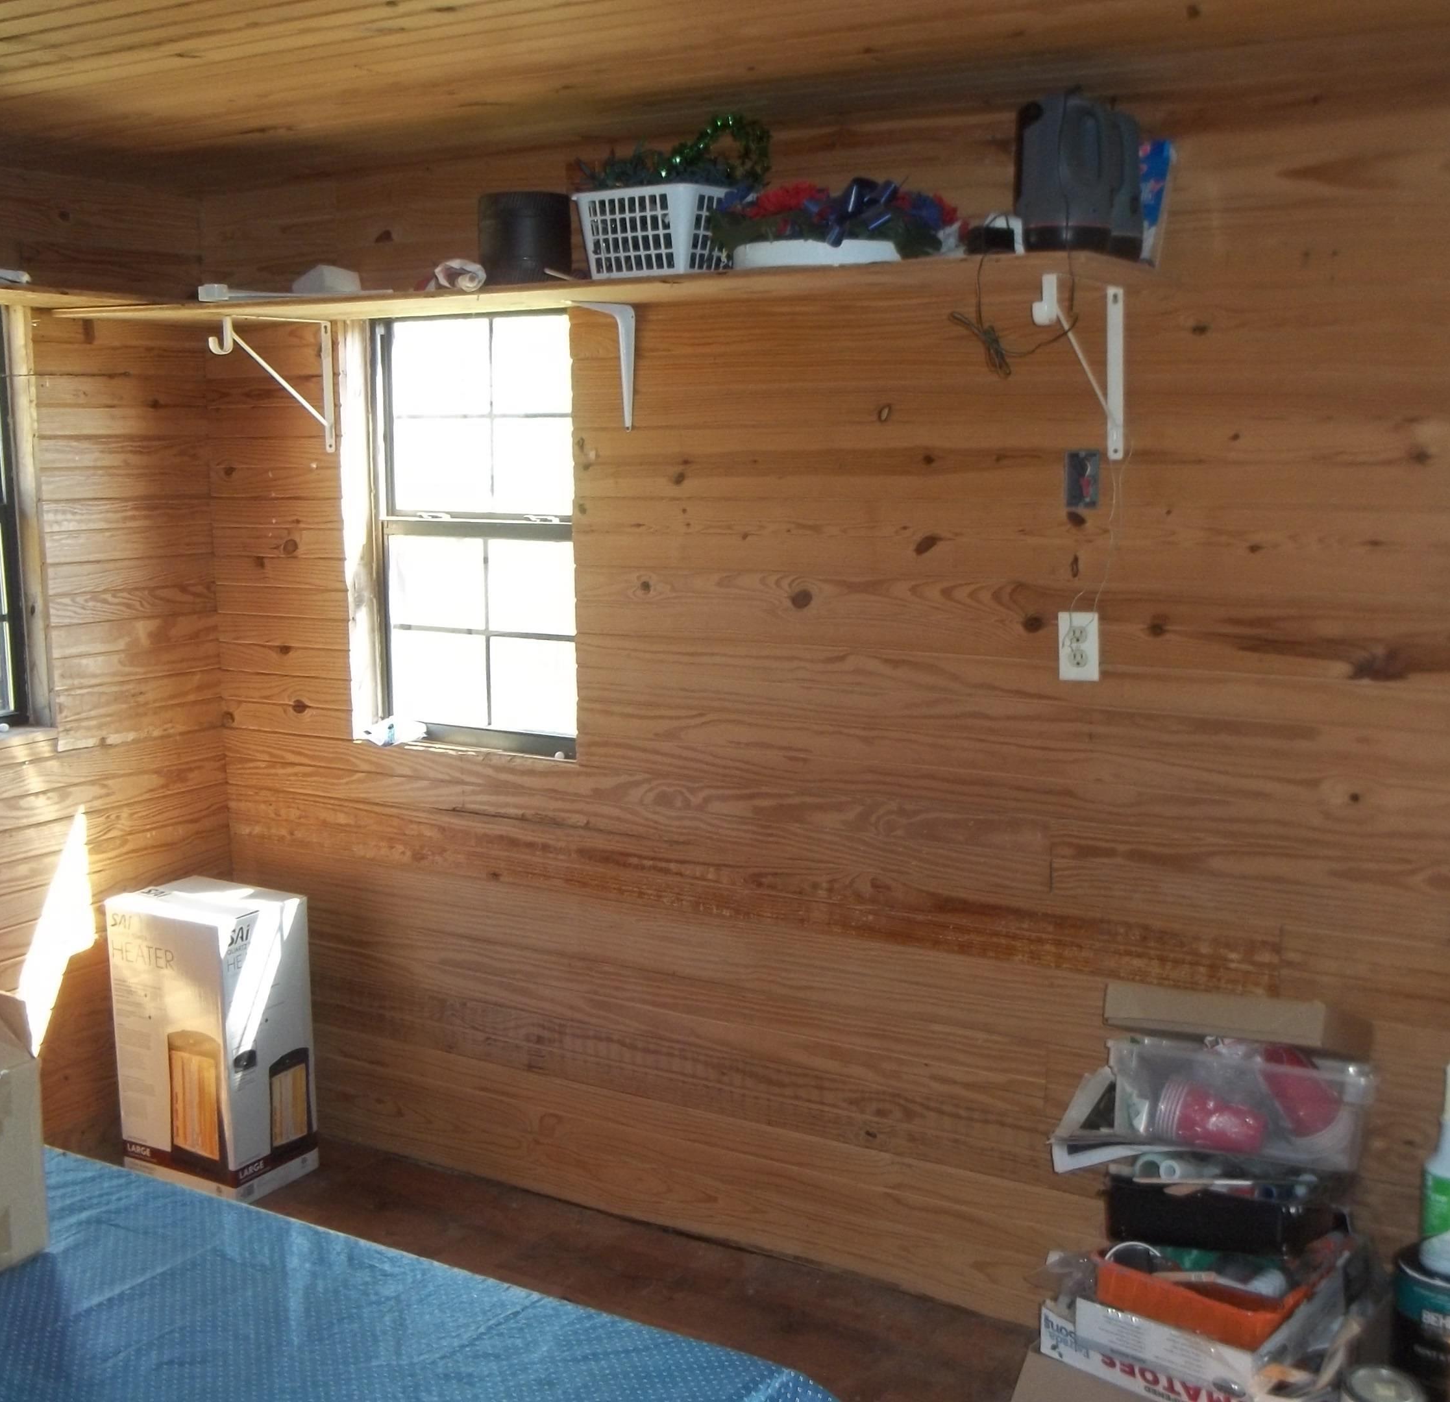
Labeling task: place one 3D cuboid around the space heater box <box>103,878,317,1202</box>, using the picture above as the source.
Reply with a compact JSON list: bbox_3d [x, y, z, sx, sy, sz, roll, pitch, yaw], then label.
[{"bbox_3d":[-1.087,0.716,3.798,0.336,0.597,0.245,5,10,31],"label":"space heater box"}]

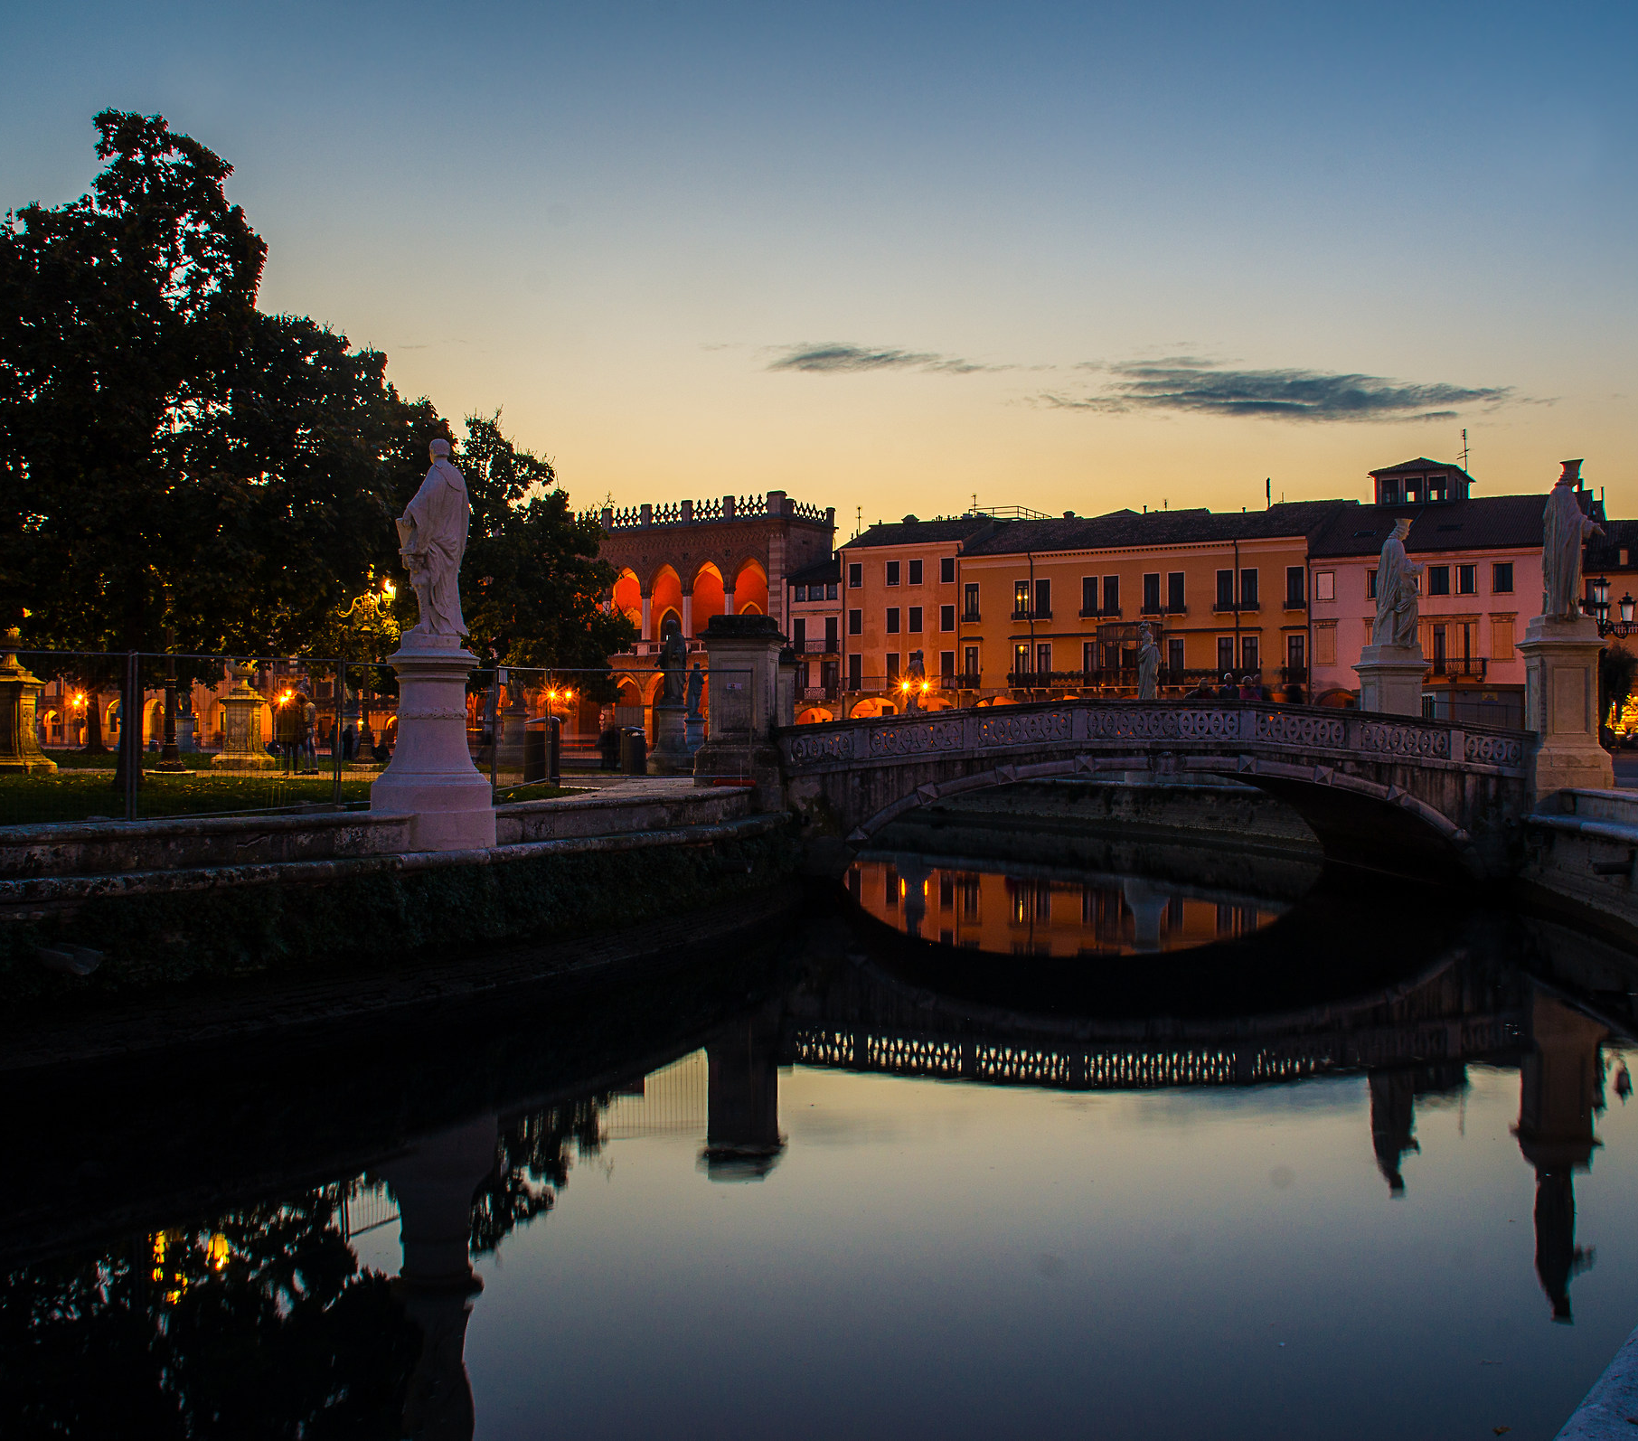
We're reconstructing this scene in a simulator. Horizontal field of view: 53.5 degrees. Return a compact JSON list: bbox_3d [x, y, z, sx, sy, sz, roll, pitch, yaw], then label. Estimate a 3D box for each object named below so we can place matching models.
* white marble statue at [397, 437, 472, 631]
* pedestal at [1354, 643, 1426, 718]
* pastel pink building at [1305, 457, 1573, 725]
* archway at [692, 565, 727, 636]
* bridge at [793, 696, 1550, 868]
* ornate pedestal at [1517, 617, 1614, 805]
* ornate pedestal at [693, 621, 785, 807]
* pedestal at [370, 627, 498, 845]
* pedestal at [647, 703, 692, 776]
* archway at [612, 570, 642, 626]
[{"bbox_3d":[-5.355,-2.534,22.500,0.900,2.750,1.000,0,0,40],"label":"white marble statue"},{"bbox_3d":[14.432,0.000,41.000,1.450,3.700,1.450,0,0,3],"label":"pedestal"},{"bbox_3d":[41.000,-7.700,103.300,15.500,18.600,16.000,0,0,30],"label":"pastel pink building"},{"bbox_3d":[-8.110,-8.800,120.500,3.200,5.900,1.000,0,0,33],"label":"archway"},{"bbox_3d":[6.950,1.400,36.800,15.100,3.650,8.300,0,0,2],"label":"bridge"},{"bbox_3d":[15.268,-0.200,33.300,1.500,3.800,1.500,0,0,6],"label":"ornate pedestal"},{"bbox_3d":[-1.586,-0.170,32.700,1.600,3.800,1.600,0,0,6],"label":"ornate pedestal"},{"bbox_3d":[-5.344,0.255,22.500,1.650,2.980,1.650,0,0,-18],"label":"pedestal"},{"bbox_3d":[-5.354,0.646,59.000,1.600,2.750,1.600,0,0,0],"label":"pedestal"},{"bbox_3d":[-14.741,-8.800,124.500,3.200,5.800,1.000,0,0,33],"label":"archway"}]

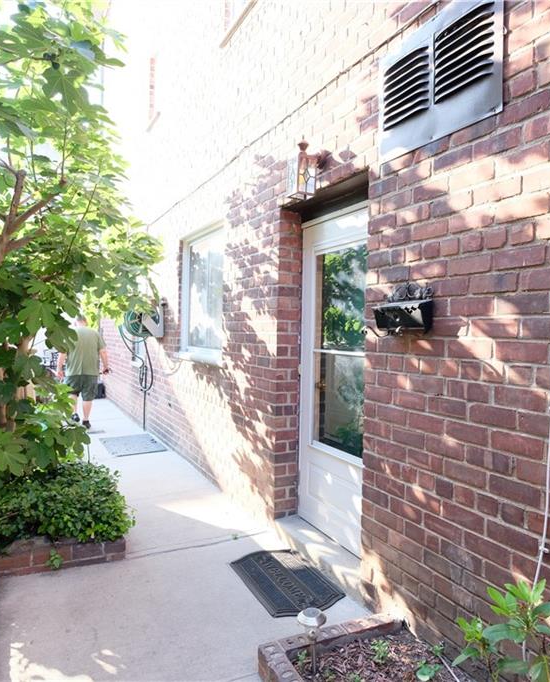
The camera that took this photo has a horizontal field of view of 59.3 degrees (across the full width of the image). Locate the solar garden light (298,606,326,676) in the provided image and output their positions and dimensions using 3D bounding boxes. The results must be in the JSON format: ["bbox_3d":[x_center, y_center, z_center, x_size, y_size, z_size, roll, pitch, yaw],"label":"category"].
[{"bbox_3d":[0.152,1.164,1.861,0.114,0.250,0.114,1,1,0],"label":"solar garden light"}]

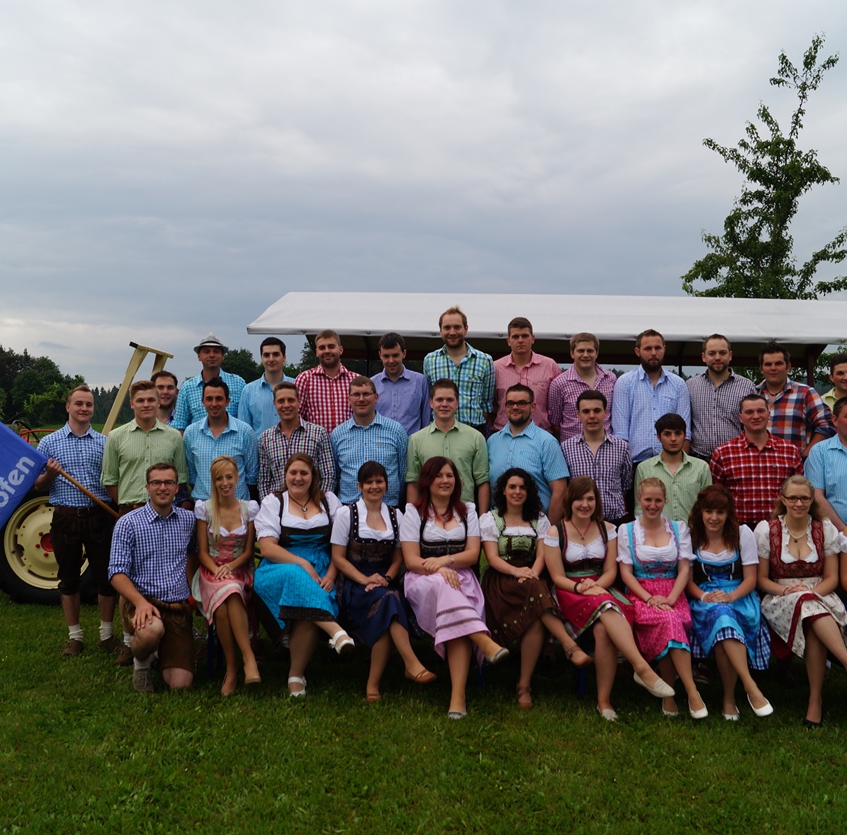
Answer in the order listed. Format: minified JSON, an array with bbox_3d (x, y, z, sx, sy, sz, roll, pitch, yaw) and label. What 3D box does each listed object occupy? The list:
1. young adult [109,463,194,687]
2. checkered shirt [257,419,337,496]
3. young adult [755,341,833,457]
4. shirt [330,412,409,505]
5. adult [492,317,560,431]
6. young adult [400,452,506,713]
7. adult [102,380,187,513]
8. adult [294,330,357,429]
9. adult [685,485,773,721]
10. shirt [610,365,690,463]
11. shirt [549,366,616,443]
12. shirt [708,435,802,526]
[{"bbox_3d":[-1.625,0.917,5.620,0.520,1.273,0.750,1,0,-6],"label":"young adult"},{"bbox_3d":[-0.854,0.307,6.304,0.540,0.600,0.300,1,1,6],"label":"checkered shirt"},{"bbox_3d":[2.494,0.345,6.361,0.560,1.730,0.360,1,1,18],"label":"young adult"},{"bbox_3d":[-0.340,0.266,5.930,0.510,0.620,0.300,1,1,-2],"label":"shirt"},{"bbox_3d":[0.675,0.220,6.350,0.510,1.800,0.330,1,1,5],"label":"adult"},{"bbox_3d":[0.182,0.914,5.360,0.580,1.365,0.820,1,0,-3],"label":"young adult"},{"bbox_3d":[-1.840,0.670,6.200,0.540,1.820,0.340,0,1,-16],"label":"adult"},{"bbox_3d":[-0.641,0.303,6.350,0.520,1.780,0.340,1,1,-3],"label":"adult"},{"bbox_3d":[1.719,0.991,5.300,0.500,1.186,0.800,1,1,9],"label":"adult"},{"bbox_3d":[1.503,-0.020,6.200,0.520,0.660,0.310,1,1,12],"label":"shirt"},{"bbox_3d":[1.085,-0.039,6.420,0.490,0.640,0.290,1,0,-5],"label":"shirt"},{"bbox_3d":[2.036,0.388,5.750,0.580,0.630,0.300,1,1,12],"label":"shirt"}]

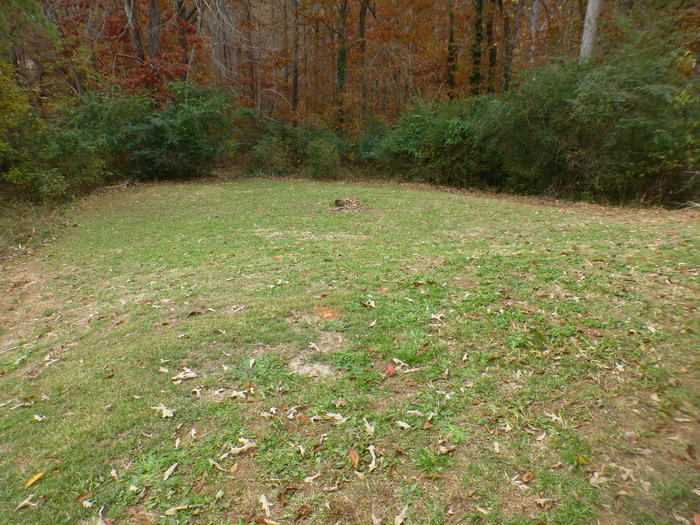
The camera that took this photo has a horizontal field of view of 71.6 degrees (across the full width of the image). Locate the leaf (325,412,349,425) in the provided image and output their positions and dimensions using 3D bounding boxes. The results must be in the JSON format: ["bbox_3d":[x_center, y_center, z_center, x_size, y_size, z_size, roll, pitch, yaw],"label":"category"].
[{"bbox_3d":[-0.075,0.876,2.728,0.123,0.022,0.071,2,14,9],"label":"leaf"}]

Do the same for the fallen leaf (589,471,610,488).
[{"bbox_3d":[1.145,0.996,2.229,0.071,0.022,0.062,-3,14,-13],"label":"fallen leaf"}]

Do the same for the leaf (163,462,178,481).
[{"bbox_3d":[-0.813,0.953,2.211,0.030,0.015,0.115,4,15,14],"label":"leaf"}]

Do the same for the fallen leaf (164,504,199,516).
[{"bbox_3d":[-0.704,1.042,2.041,0.135,0.020,0.038,-5,14,-19],"label":"fallen leaf"}]

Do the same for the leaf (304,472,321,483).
[{"bbox_3d":[-0.166,0.960,2.173,0.088,0.020,0.035,-13,20,-40],"label":"leaf"}]

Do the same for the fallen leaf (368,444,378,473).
[{"bbox_3d":[0.116,0.960,2.382,0.050,0.022,0.183,1,14,3],"label":"fallen leaf"}]

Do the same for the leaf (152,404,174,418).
[{"bbox_3d":[-1.034,0.822,2.682,0.188,0.025,0.075,9,17,29],"label":"leaf"}]

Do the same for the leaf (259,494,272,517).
[{"bbox_3d":[-0.351,1.005,2.007,0.055,0.020,0.130,-6,16,-22],"label":"leaf"}]

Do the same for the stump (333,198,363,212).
[{"bbox_3d":[-0.049,-1.169,9.773,0.573,0.200,0.420,0,15,0],"label":"stump"}]

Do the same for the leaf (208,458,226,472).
[{"bbox_3d":[-0.636,0.973,2.328,0.088,0.020,0.034,9,16,34],"label":"leaf"}]

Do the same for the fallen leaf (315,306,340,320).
[{"bbox_3d":[-0.192,0.433,4.140,0.222,0.020,0.279,0,15,0],"label":"fallen leaf"}]

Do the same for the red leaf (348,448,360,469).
[{"bbox_3d":[0.015,0.927,2.296,0.045,0.020,0.147,-4,16,-15],"label":"red leaf"}]

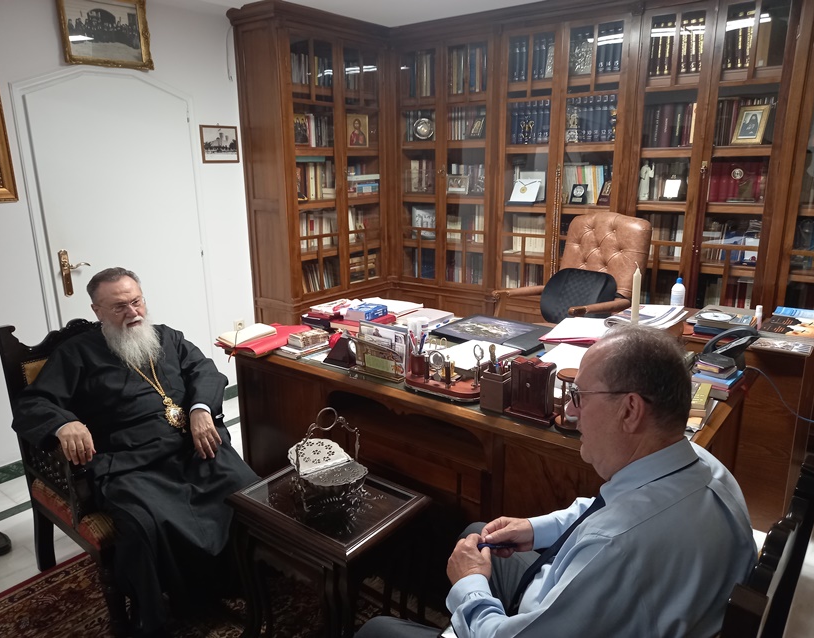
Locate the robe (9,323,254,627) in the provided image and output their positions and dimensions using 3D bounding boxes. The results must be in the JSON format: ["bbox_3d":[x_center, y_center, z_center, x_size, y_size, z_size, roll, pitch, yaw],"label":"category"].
[{"bbox_3d":[-0.902,0.514,2.179,0.820,1.010,0.670,11,19,39],"label":"robe"}]

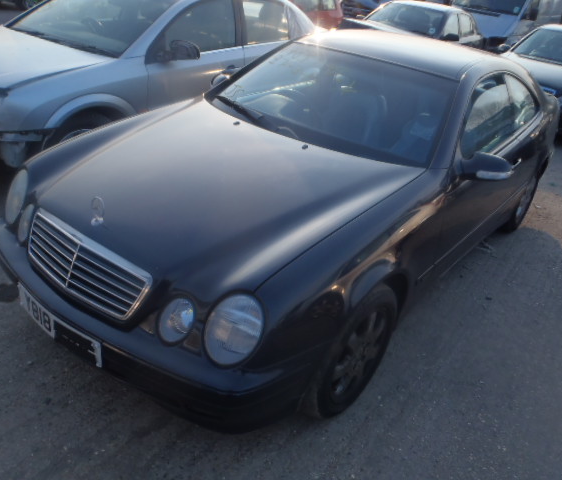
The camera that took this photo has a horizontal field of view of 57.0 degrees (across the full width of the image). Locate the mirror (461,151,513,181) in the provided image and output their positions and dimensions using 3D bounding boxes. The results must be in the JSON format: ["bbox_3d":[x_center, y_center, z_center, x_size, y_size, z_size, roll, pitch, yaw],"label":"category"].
[{"bbox_3d":[1.006,-0.352,2.519,0.220,0.130,0.115,25,31,30],"label":"mirror"}]

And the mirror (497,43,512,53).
[{"bbox_3d":[3.566,-3.067,8.260,0.240,0.160,0.140,26,32,32],"label":"mirror"}]

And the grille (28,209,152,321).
[{"bbox_3d":[-0.733,0.082,1.878,0.680,0.190,0.090,25,11,30],"label":"grille"}]

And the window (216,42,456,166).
[{"bbox_3d":[0.309,-0.834,2.853,1.400,0.110,0.680,25,62,30],"label":"window"}]

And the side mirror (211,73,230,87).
[{"bbox_3d":[-0.383,-1.020,3.419,0.220,0.130,0.115,25,31,30],"label":"side mirror"}]

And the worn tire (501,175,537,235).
[{"bbox_3d":[1.888,-0.375,4.182,0.205,0.625,0.625,25,31,30],"label":"worn tire"}]

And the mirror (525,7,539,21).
[{"bbox_3d":[6.231,-5.588,12.800,0.250,0.350,0.160,16,28,15],"label":"mirror"}]

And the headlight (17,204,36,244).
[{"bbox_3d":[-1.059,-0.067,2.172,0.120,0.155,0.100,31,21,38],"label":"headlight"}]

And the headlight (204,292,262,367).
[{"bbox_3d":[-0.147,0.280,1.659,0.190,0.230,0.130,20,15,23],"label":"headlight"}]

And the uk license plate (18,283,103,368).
[{"bbox_3d":[-0.831,0.308,1.886,0.520,0.111,0.040,25,31,30],"label":"uk license plate"}]

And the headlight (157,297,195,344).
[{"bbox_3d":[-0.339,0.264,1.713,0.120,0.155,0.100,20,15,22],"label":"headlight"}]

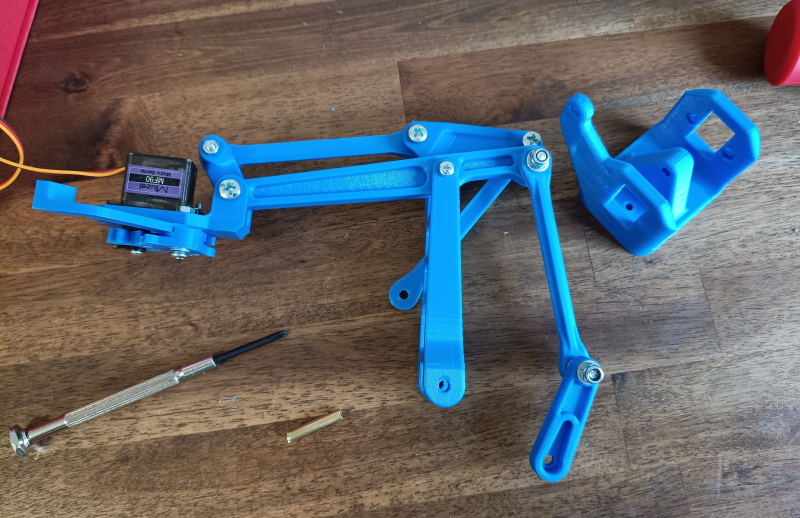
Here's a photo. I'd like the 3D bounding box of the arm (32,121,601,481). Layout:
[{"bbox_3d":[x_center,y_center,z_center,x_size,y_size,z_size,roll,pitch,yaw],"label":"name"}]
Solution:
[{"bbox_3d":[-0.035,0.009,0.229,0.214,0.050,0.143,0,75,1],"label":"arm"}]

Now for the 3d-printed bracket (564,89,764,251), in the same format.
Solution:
[{"bbox_3d":[0.100,-0.044,0.237,0.051,0.054,0.062,-39,77,-9],"label":"3d-printed bracket"}]

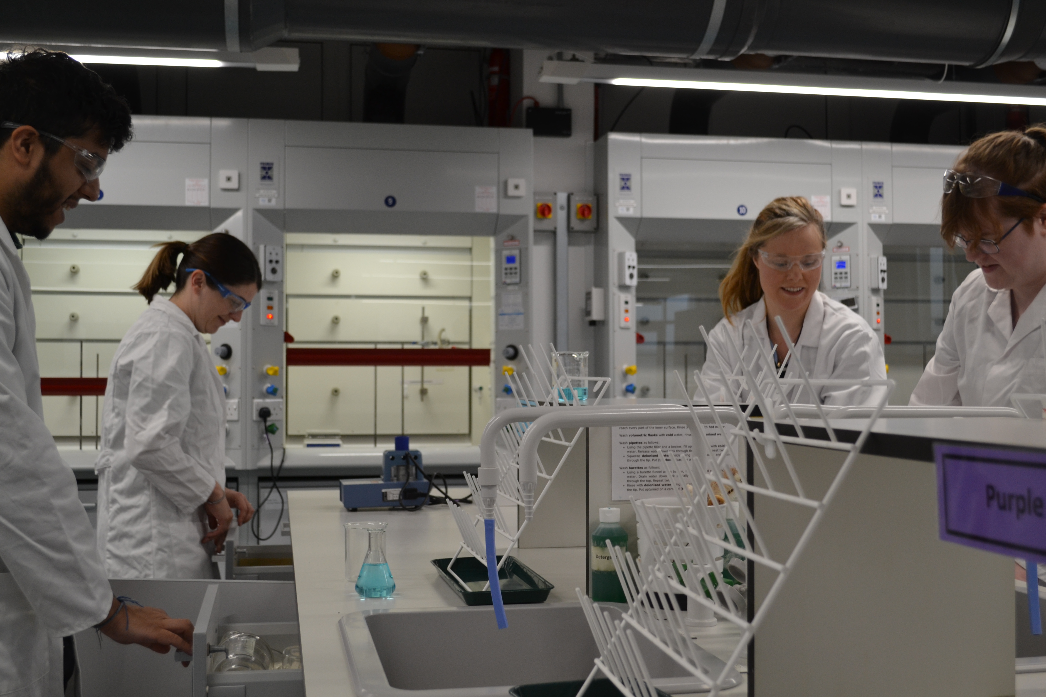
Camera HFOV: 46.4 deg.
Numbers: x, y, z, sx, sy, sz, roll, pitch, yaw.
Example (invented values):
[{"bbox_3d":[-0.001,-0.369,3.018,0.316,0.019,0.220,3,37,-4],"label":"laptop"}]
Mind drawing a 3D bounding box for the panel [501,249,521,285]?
[{"bbox_3d":[-0.054,-0.353,5.289,0.087,0.147,0.030,-1,-1,26],"label":"panel"}]

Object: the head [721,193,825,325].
[{"bbox_3d":[0.525,-0.190,2.570,0.200,0.250,0.230,0,13,2],"label":"head"}]

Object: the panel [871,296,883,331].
[{"bbox_3d":[1.617,-0.160,5.556,0.016,0.146,0.086,-1,-2,43],"label":"panel"}]

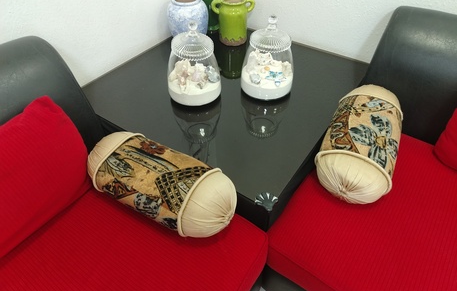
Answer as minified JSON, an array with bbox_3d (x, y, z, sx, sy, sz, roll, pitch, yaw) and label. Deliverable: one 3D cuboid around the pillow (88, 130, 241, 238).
[{"bbox_3d":[-0.189,0.108,0.897,0.457,0.205,0.209,20,49,20],"label":"pillow"}]

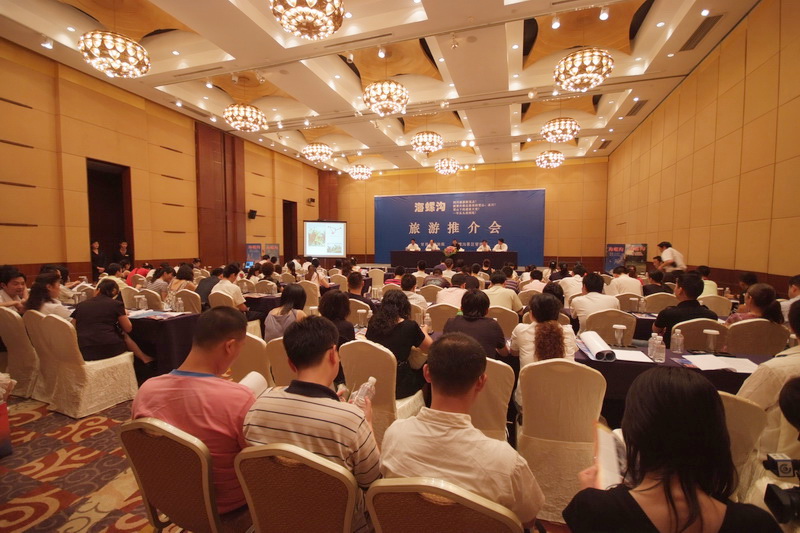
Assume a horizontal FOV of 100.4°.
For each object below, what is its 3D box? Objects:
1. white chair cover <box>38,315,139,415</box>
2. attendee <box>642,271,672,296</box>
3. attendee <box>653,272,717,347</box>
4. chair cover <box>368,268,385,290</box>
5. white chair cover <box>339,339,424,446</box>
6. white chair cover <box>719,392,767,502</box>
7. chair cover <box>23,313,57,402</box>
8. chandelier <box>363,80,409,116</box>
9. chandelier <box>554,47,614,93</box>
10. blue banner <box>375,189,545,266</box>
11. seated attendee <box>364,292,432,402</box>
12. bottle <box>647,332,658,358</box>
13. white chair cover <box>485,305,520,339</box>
[{"bbox_3d":[-2.935,0.862,3.187,0.470,0.910,0.540,2,4,24],"label":"white chair cover"},{"bbox_3d":[3.783,0.659,4.904,0.500,1.220,0.720,1,3,11],"label":"attendee"},{"bbox_3d":[2.810,0.718,3.457,0.520,1.330,0.750,1,3,12],"label":"attendee"},{"bbox_3d":[-0.560,0.523,9.334,0.460,0.920,0.550,1,3,17],"label":"chair cover"},{"bbox_3d":[-0.112,0.945,2.449,0.455,0.933,0.540,2,3,25],"label":"white chair cover"},{"bbox_3d":[1.374,0.991,1.726,0.455,0.933,0.540,1,3,6],"label":"white chair cover"},{"bbox_3d":[-3.333,0.848,3.386,0.460,0.910,0.540,2,4,24],"label":"chair cover"},{"bbox_3d":[-0.367,-4.345,8.656,1.180,0.550,1.180,0,3,0],"label":"chandelier"},{"bbox_3d":[3.884,-4.139,7.061,1.114,0.608,1.114,1,3,19],"label":"chandelier"},{"bbox_3d":[2.716,-1.903,17.092,8.730,3.680,0.100,1,3,19],"label":"blue banner"},{"bbox_3d":[0.015,0.800,2.688,0.480,1.230,0.760,1,3,20],"label":"seated attendee"},{"bbox_3d":[1.892,0.582,2.488,0.065,0.188,0.065,1,3,20],"label":"bottle"},{"bbox_3d":[1.085,0.869,3.663,0.450,0.935,0.520,1,3,19],"label":"white chair cover"}]

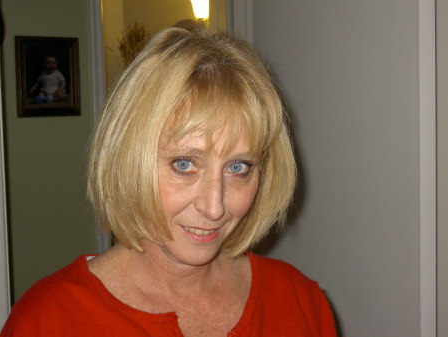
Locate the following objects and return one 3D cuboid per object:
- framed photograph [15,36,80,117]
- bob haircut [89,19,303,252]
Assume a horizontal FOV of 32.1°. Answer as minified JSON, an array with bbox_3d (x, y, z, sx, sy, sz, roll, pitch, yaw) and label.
[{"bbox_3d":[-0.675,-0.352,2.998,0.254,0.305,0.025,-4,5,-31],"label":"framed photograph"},{"bbox_3d":[-0.039,-0.035,0.889,0.235,0.250,0.225,4,13,-19],"label":"bob haircut"}]

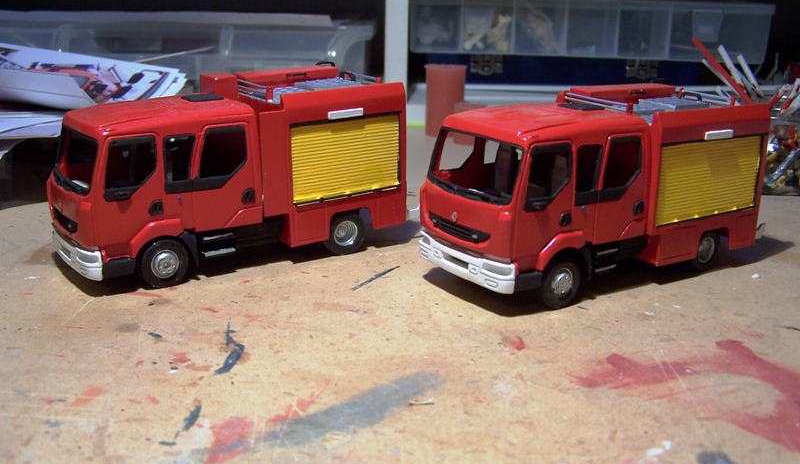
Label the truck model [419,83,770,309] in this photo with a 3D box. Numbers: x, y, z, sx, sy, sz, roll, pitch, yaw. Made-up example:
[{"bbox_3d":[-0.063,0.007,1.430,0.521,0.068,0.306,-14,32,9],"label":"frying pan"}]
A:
[{"bbox_3d":[0.076,-0.020,0.344,0.135,0.070,0.059,-9,19,-31],"label":"truck model"}]

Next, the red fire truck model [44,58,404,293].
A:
[{"bbox_3d":[-0.068,-0.027,0.355,0.137,0.074,0.059,-10,20,-34],"label":"red fire truck model"}]

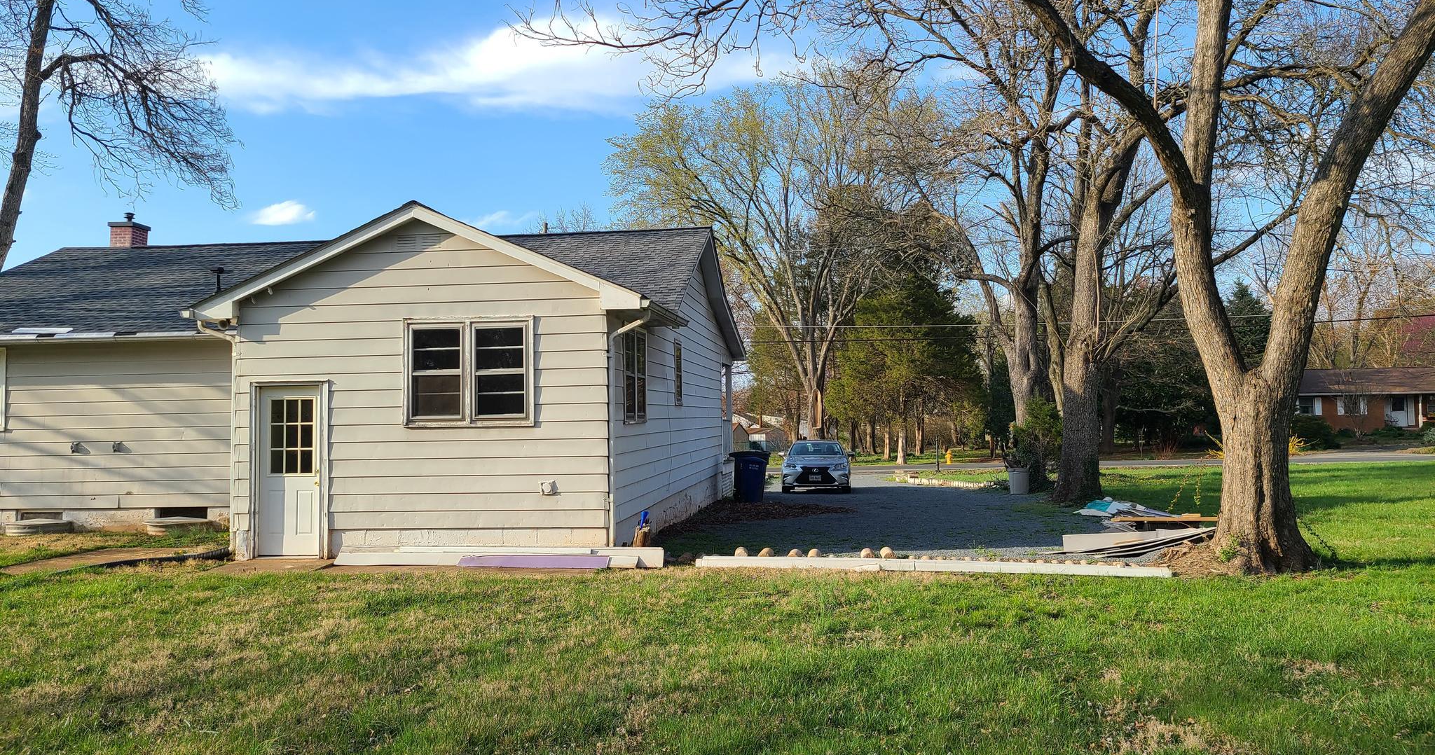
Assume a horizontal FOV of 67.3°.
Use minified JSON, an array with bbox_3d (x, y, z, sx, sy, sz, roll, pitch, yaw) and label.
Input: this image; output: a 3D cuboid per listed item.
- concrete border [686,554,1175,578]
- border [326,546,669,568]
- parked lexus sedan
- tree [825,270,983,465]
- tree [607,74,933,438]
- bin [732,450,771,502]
[{"bbox_3d":[2.255,2.050,11.650,5.050,0.120,0.140,0,-2,8],"label":"concrete border"},{"bbox_3d":[-2.489,2.038,12.200,3.810,0.210,0.280,-1,-2,6],"label":"border"},{"bbox_3d":[2.805,2.443,30.300,1.850,1.450,4.900,-1,-2,6],"label":"parked lexus sedan"},{"bbox_3d":[9.698,-0.612,56.000,7.800,10.200,7.000,-1,-2,6],"label":"tree"},{"bbox_3d":[2.563,-5.292,53.000,15.800,19.200,14.500,-1,-2,6],"label":"tree"},{"bbox_3d":[0.736,2.199,24.000,0.860,1.100,0.720,-1,-2,6],"label":"bin"}]

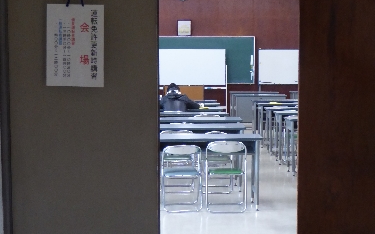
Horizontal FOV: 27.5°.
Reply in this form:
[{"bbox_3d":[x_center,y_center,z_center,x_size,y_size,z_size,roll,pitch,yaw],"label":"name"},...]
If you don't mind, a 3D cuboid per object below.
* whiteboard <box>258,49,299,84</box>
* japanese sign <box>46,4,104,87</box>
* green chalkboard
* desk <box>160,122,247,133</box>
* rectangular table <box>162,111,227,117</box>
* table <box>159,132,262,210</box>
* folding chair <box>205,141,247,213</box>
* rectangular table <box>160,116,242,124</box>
[{"bbox_3d":[2.392,-1.223,18.707,1.313,0.841,0.051,0,5,-1],"label":"whiteboard"},{"bbox_3d":[-0.586,-0.373,4.021,0.296,0.432,0.010,0,5,-1],"label":"japanese sign"},{"bbox_3d":[-0.059,-1.400,18.941,3.434,1.179,0.061,0,5,-1],"label":"green chalkboard"},{"bbox_3d":[-0.194,0.468,8.811,1.717,0.707,0.455,0,5,-1],"label":"desk"},{"bbox_3d":[-0.288,0.302,10.752,1.717,0.707,0.455,0,5,-1],"label":"rectangular table"},{"bbox_3d":[-0.121,0.554,7.806,1.717,0.707,0.455,0,5,-1],"label":"table"},{"bbox_3d":[0.380,0.561,7.661,0.414,0.717,0.465,0,5,-1],"label":"folding chair"},{"bbox_3d":[-0.176,0.383,9.808,1.717,0.707,0.455,0,5,-1],"label":"rectangular table"}]

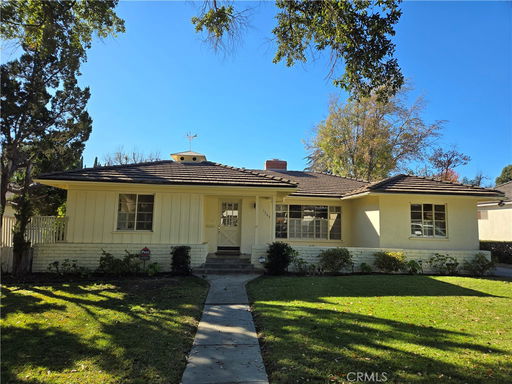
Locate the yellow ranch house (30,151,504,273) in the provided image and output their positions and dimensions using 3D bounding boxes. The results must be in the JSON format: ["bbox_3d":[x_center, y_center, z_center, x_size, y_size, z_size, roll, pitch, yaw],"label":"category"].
[{"bbox_3d":[0.607,0.873,16.621,15.600,4.700,11.500,2,-5,-5],"label":"yellow ranch house"}]

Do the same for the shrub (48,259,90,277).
[{"bbox_3d":[-5.647,2.278,10.300,1.270,0.510,0.750,2,-5,-5],"label":"shrub"}]

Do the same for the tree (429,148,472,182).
[{"bbox_3d":[17.008,0.374,29.593,3.800,8.810,3.700,2,-5,-5],"label":"tree"}]

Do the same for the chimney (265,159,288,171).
[{"bbox_3d":[1.073,-1.423,17.800,1.100,0.800,0.750,2,-5,-5],"label":"chimney"}]

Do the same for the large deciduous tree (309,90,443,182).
[{"bbox_3d":[9.607,-2.075,27.402,10.500,12.950,10.000,2,-5,-5],"label":"large deciduous tree"}]

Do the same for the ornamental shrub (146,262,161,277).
[{"bbox_3d":[-3.223,2.441,10.750,0.440,0.410,0.420,2,-5,-5],"label":"ornamental shrub"}]

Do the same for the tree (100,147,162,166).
[{"bbox_3d":[-13.282,-0.096,35.562,6.800,9.480,6.800,2,-5,-5],"label":"tree"}]

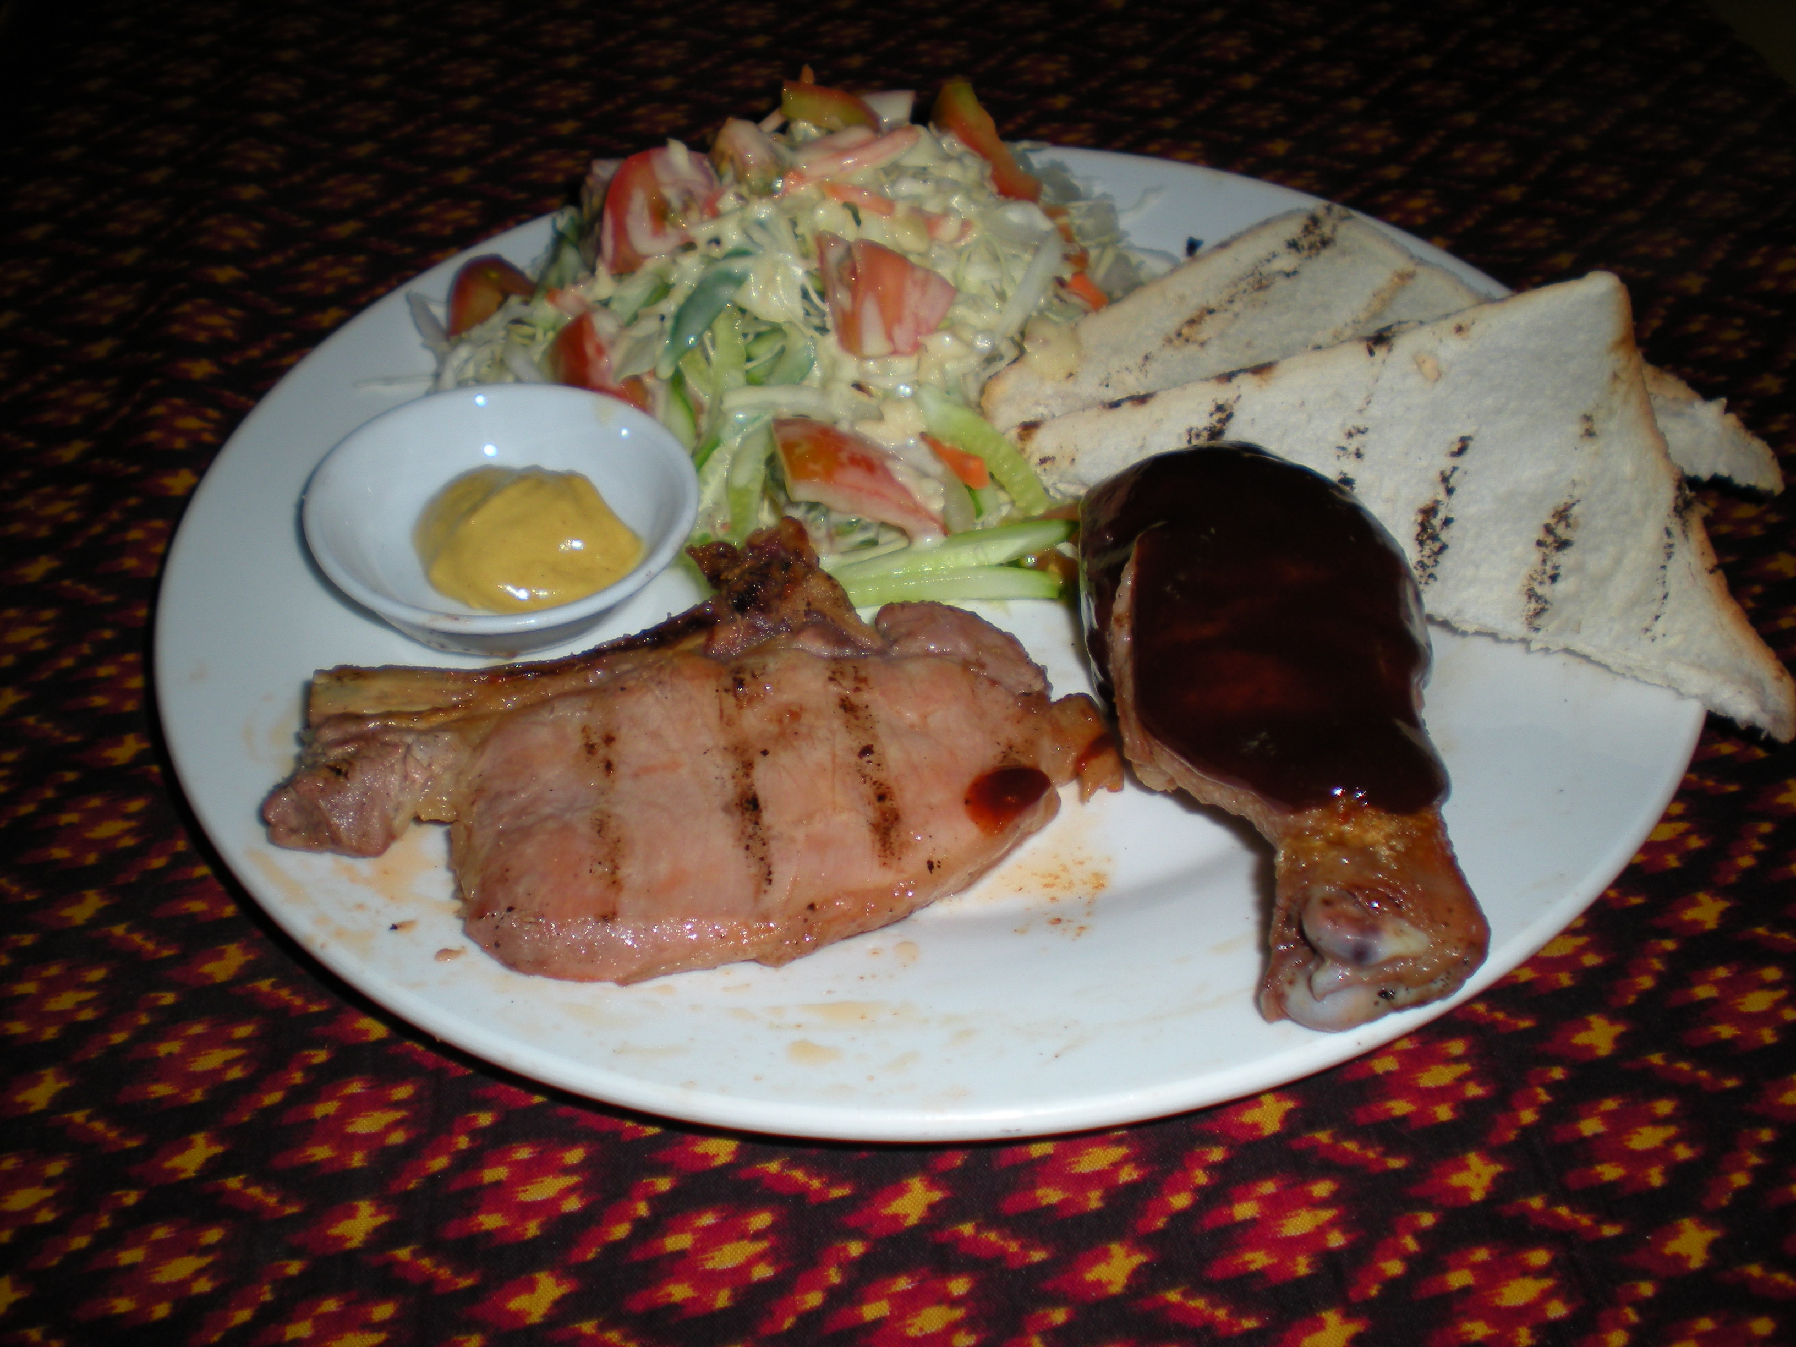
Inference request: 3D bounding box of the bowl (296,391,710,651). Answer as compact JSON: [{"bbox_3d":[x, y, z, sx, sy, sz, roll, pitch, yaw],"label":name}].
[{"bbox_3d":[-0.073,-0.024,0.369,0.072,0.022,0.072,2,45,-2],"label":"bowl"}]

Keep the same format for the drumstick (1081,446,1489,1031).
[{"bbox_3d":[0.061,0.005,0.317,0.056,0.046,0.121,-7,43,-5],"label":"drumstick"}]

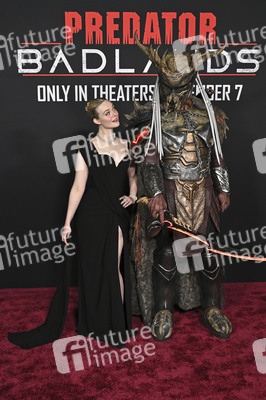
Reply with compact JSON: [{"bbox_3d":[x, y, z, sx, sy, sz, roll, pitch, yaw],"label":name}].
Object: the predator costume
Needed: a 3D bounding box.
[{"bbox_3d":[0.390,-0.072,3.516,0.820,2.270,0.620,-1,10,-3],"label":"predator costume"}]

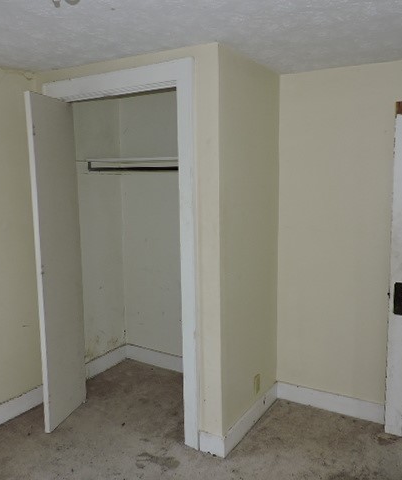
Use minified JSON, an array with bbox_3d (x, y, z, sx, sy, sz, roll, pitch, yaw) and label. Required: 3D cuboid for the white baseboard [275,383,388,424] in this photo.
[{"bbox_3d":[0.871,1.107,3.053,0.751,0.136,0.025,4,8,31],"label":"white baseboard"}]

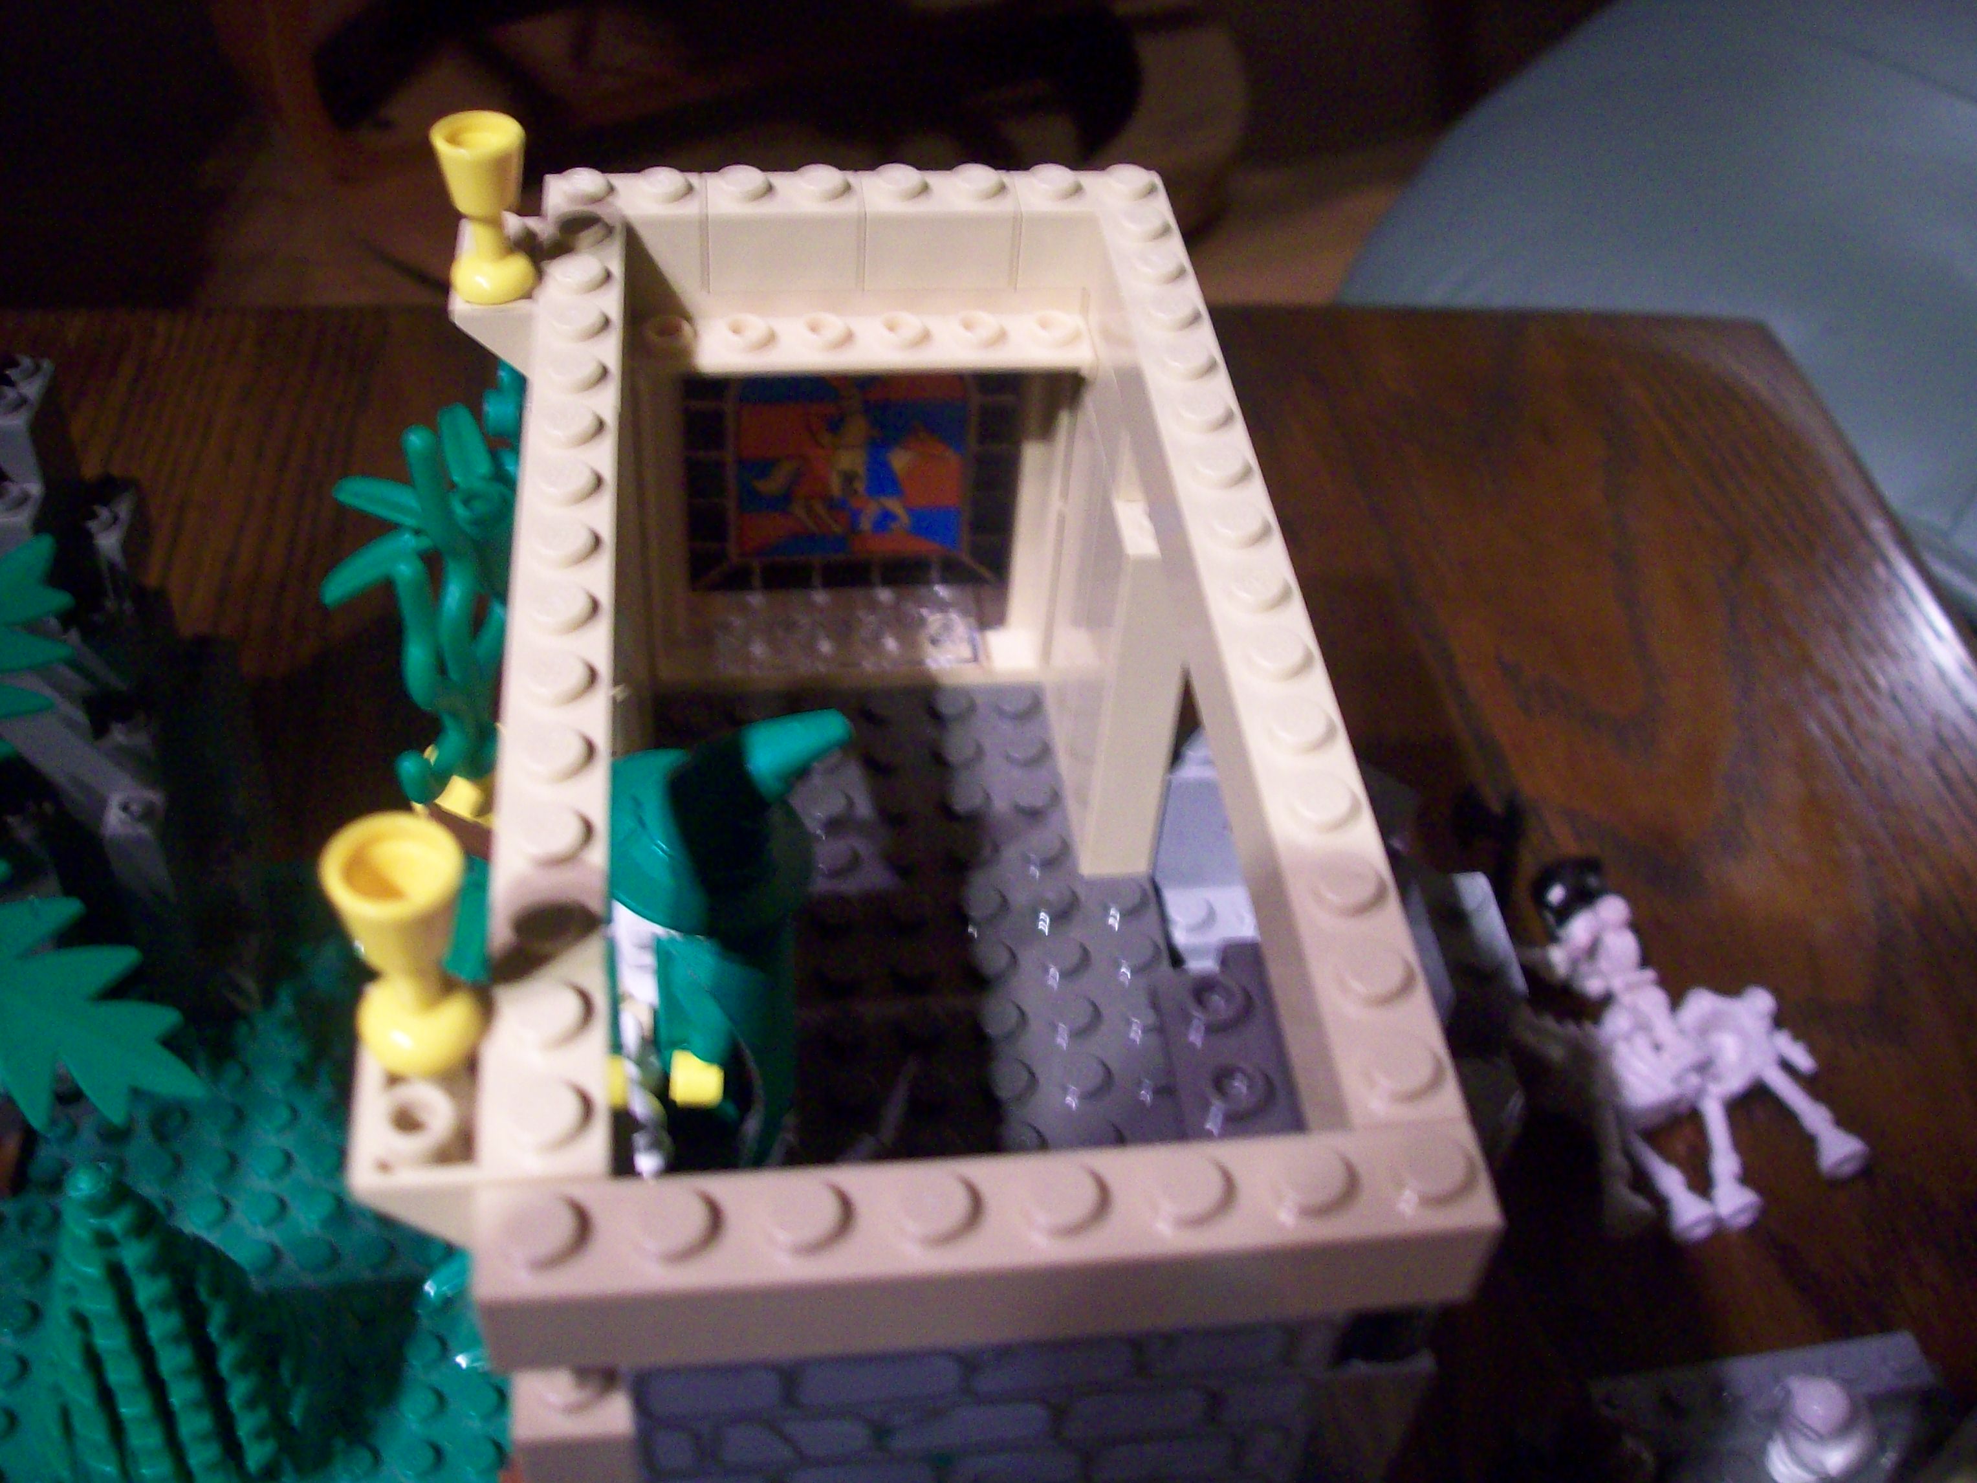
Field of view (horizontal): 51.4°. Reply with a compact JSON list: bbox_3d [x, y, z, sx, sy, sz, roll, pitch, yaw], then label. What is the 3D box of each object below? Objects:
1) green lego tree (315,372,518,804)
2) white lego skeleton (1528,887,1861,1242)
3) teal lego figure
[{"bbox_3d":[-0.060,-0.016,0.233,0.028,0.056,0.026,-2,46,-7],"label":"green lego tree"},{"bbox_3d":[0.106,0.048,0.313,0.039,0.018,0.053,-10,59,-14],"label":"white lego skeleton"},{"bbox_3d":[-0.026,0.018,0.195,0.023,0.050,0.022,-31,55,-30],"label":"teal lego figure"}]

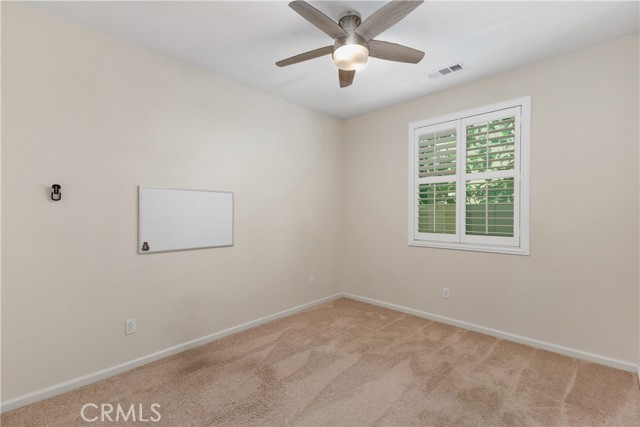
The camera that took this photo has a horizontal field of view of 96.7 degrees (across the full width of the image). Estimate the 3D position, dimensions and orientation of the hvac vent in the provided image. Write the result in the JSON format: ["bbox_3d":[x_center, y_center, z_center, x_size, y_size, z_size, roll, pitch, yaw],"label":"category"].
[{"bbox_3d":[1.291,-1.458,2.918,0.381,0.025,0.171,0,0,44],"label":"hvac vent"}]

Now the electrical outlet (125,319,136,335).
[{"bbox_3d":[-1.601,0.963,2.413,0.011,0.117,0.074,0,0,44],"label":"electrical outlet"}]

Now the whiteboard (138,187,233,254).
[{"bbox_3d":[-1.245,0.063,2.772,0.022,0.583,0.900,0,0,44],"label":"whiteboard"}]

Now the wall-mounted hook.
[{"bbox_3d":[-1.902,-0.148,2.054,0.055,0.115,0.050,0,0,44],"label":"wall-mounted hook"}]

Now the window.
[{"bbox_3d":[1.631,-0.375,3.274,1.283,1.585,0.090,0,0,44],"label":"window"}]

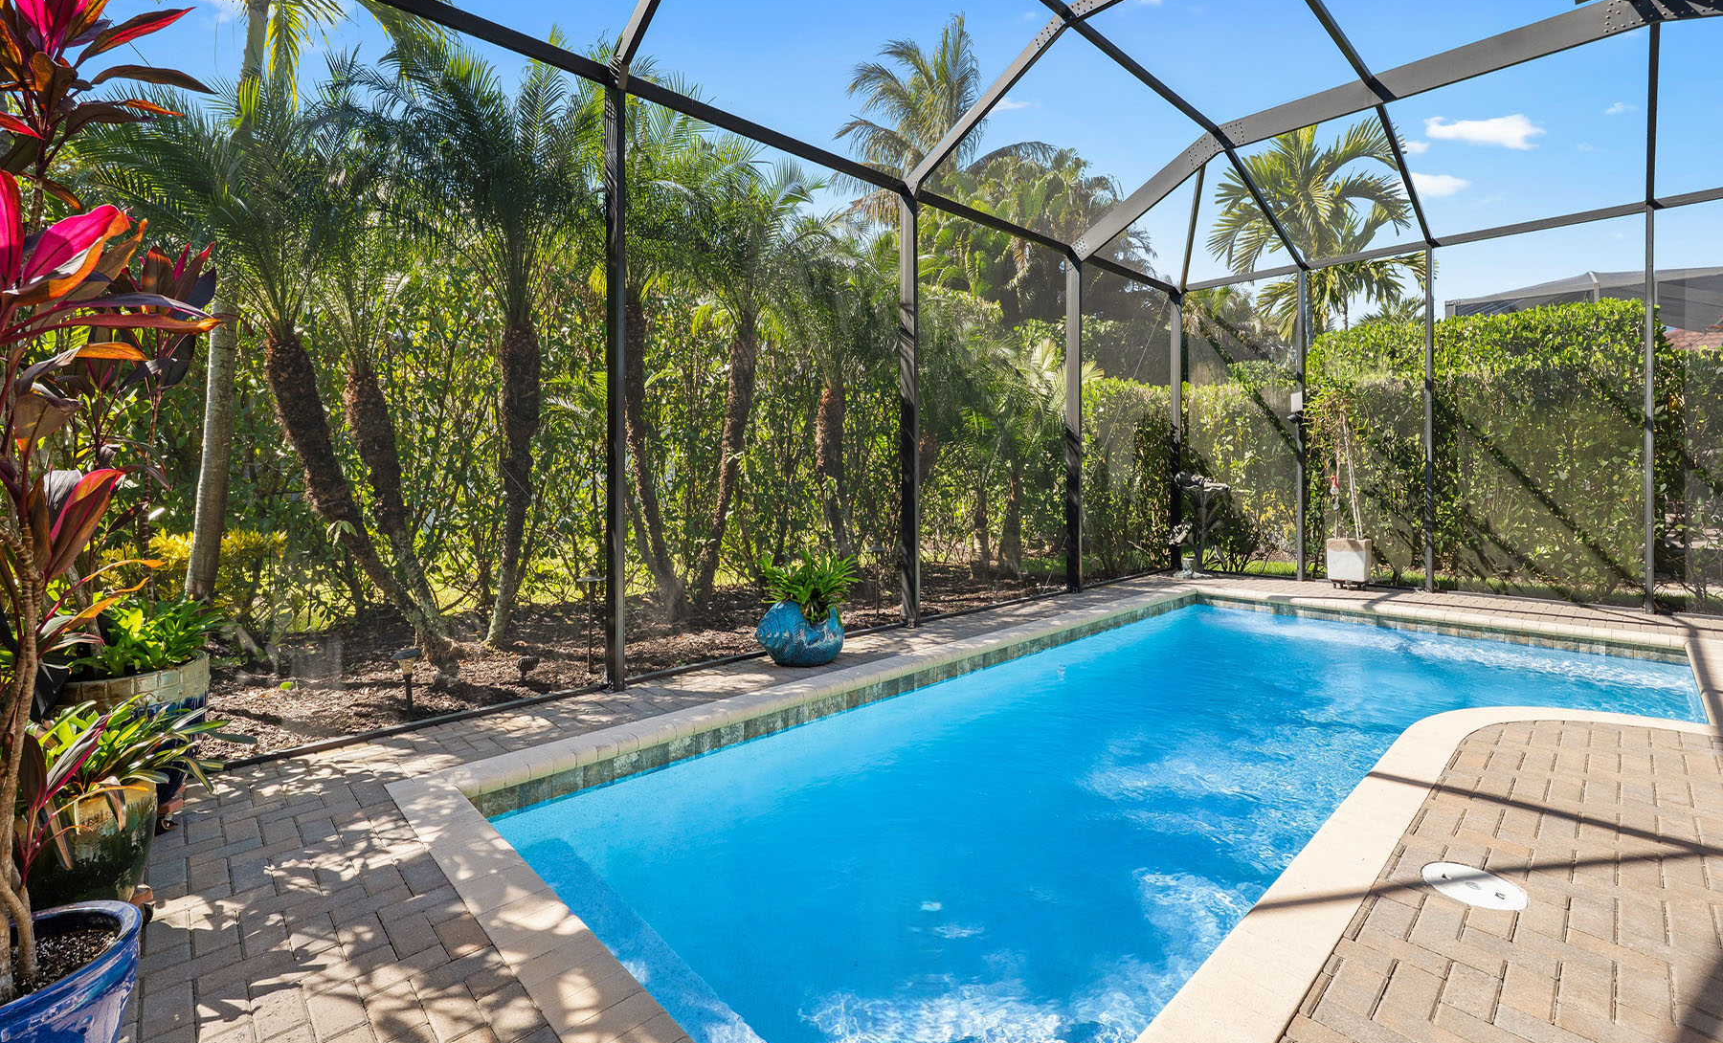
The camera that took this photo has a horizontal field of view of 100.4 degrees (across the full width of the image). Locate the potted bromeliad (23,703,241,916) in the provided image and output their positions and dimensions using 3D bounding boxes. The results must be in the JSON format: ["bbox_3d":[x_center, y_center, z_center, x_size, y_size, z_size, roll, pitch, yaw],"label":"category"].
[{"bbox_3d":[-2.370,0.865,2.330,0.490,0.640,0.490,2,4,45],"label":"potted bromeliad"}]

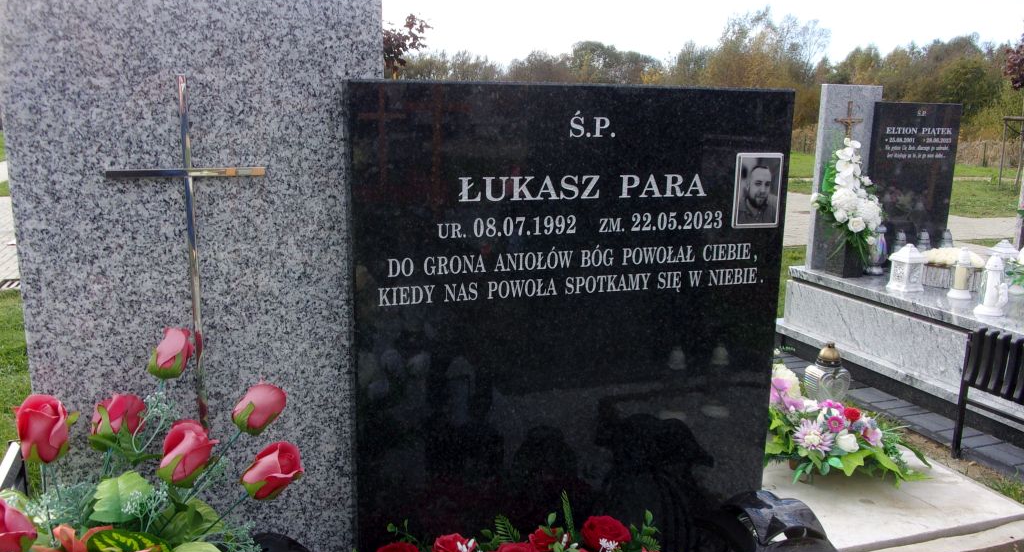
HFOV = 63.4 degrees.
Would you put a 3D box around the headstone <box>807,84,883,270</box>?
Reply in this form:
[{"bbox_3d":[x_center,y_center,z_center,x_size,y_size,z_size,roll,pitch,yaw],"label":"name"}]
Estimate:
[{"bbox_3d":[1.945,-0.573,4.859,0.394,1.051,0.060,-3,12,-19],"label":"headstone"}]

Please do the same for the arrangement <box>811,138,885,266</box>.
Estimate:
[{"bbox_3d":[1.892,-0.405,4.658,0.370,0.738,0.270,-3,12,-19],"label":"arrangement"}]

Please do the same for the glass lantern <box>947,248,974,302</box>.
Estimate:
[{"bbox_3d":[2.255,-0.019,4.163,0.125,0.246,0.125,-3,12,-19],"label":"glass lantern"}]

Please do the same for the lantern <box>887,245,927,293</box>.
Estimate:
[{"bbox_3d":[2.050,-0.045,4.299,0.140,0.239,0.140,-3,12,-19],"label":"lantern"}]

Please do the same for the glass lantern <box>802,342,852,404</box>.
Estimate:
[{"bbox_3d":[1.334,0.441,3.485,0.150,0.334,0.110,-3,12,-16],"label":"glass lantern"}]

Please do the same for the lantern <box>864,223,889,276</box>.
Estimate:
[{"bbox_3d":[2.105,-0.159,4.773,0.110,0.277,0.110,-3,12,-19],"label":"lantern"}]

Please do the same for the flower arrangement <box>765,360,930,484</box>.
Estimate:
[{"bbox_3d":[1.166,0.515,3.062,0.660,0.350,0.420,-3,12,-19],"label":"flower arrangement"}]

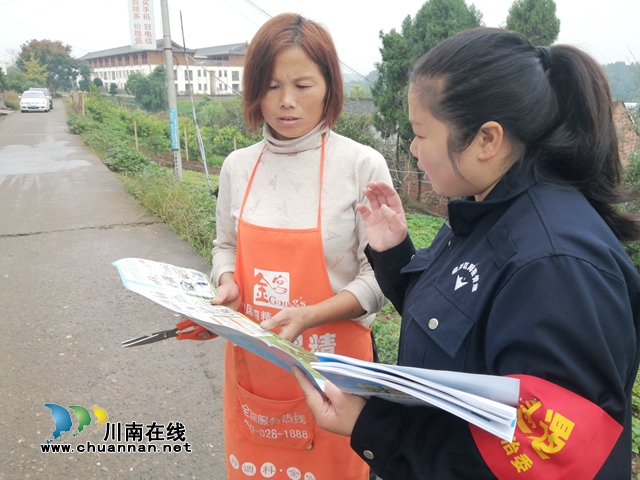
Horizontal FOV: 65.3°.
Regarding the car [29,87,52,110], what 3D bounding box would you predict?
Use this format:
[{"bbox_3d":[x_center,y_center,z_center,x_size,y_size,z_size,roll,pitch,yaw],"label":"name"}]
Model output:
[{"bbox_3d":[-23.027,-11.583,40.996,1.840,1.710,4.600,-7,18,-21],"label":"car"}]

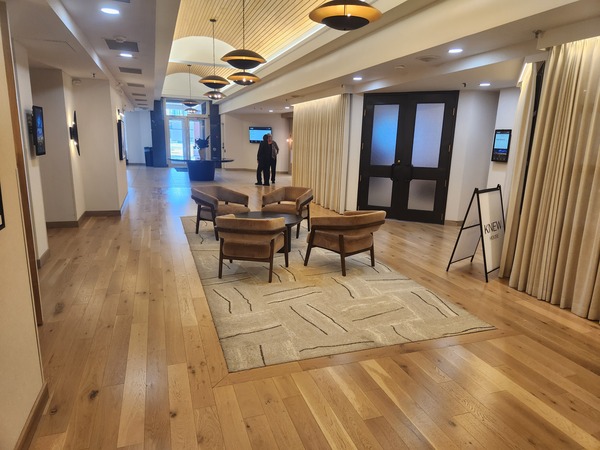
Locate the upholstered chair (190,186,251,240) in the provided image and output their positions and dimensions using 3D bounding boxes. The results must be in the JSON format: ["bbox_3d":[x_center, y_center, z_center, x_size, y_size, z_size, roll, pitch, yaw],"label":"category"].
[{"bbox_3d":[-1.338,-0.219,6.775,0.750,0.740,0.760,10,15,36],"label":"upholstered chair"}]

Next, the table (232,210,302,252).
[{"bbox_3d":[-0.471,0.113,5.709,1.010,0.435,1.010,1,12,0],"label":"table"}]

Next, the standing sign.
[{"bbox_3d":[2.224,0.059,4.808,0.650,1.060,0.510,-9,16,-40],"label":"standing sign"}]

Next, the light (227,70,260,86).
[{"bbox_3d":[-0.967,-2.511,6.857,0.579,0.258,0.579,-3,13,-20],"label":"light"}]

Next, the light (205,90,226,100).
[{"bbox_3d":[-2.367,-3.605,11.137,0.630,0.226,0.630,-3,13,-20],"label":"light"}]

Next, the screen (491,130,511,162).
[{"bbox_3d":[3.458,-1.344,6.798,0.060,0.534,0.346,-3,13,-20],"label":"screen"}]

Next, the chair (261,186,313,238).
[{"bbox_3d":[-0.206,-0.240,6.994,0.760,0.740,0.750,8,14,27],"label":"chair"}]

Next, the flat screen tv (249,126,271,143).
[{"bbox_3d":[-1.904,-4.287,19.092,1.250,0.730,0.080,7,13,26],"label":"flat screen tv"}]

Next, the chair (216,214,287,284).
[{"bbox_3d":[-0.524,0.208,4.605,0.740,0.710,0.690,3,12,8],"label":"chair"}]

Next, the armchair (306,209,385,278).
[{"bbox_3d":[0.582,0.175,5.133,0.760,0.740,0.750,-9,16,-41],"label":"armchair"}]

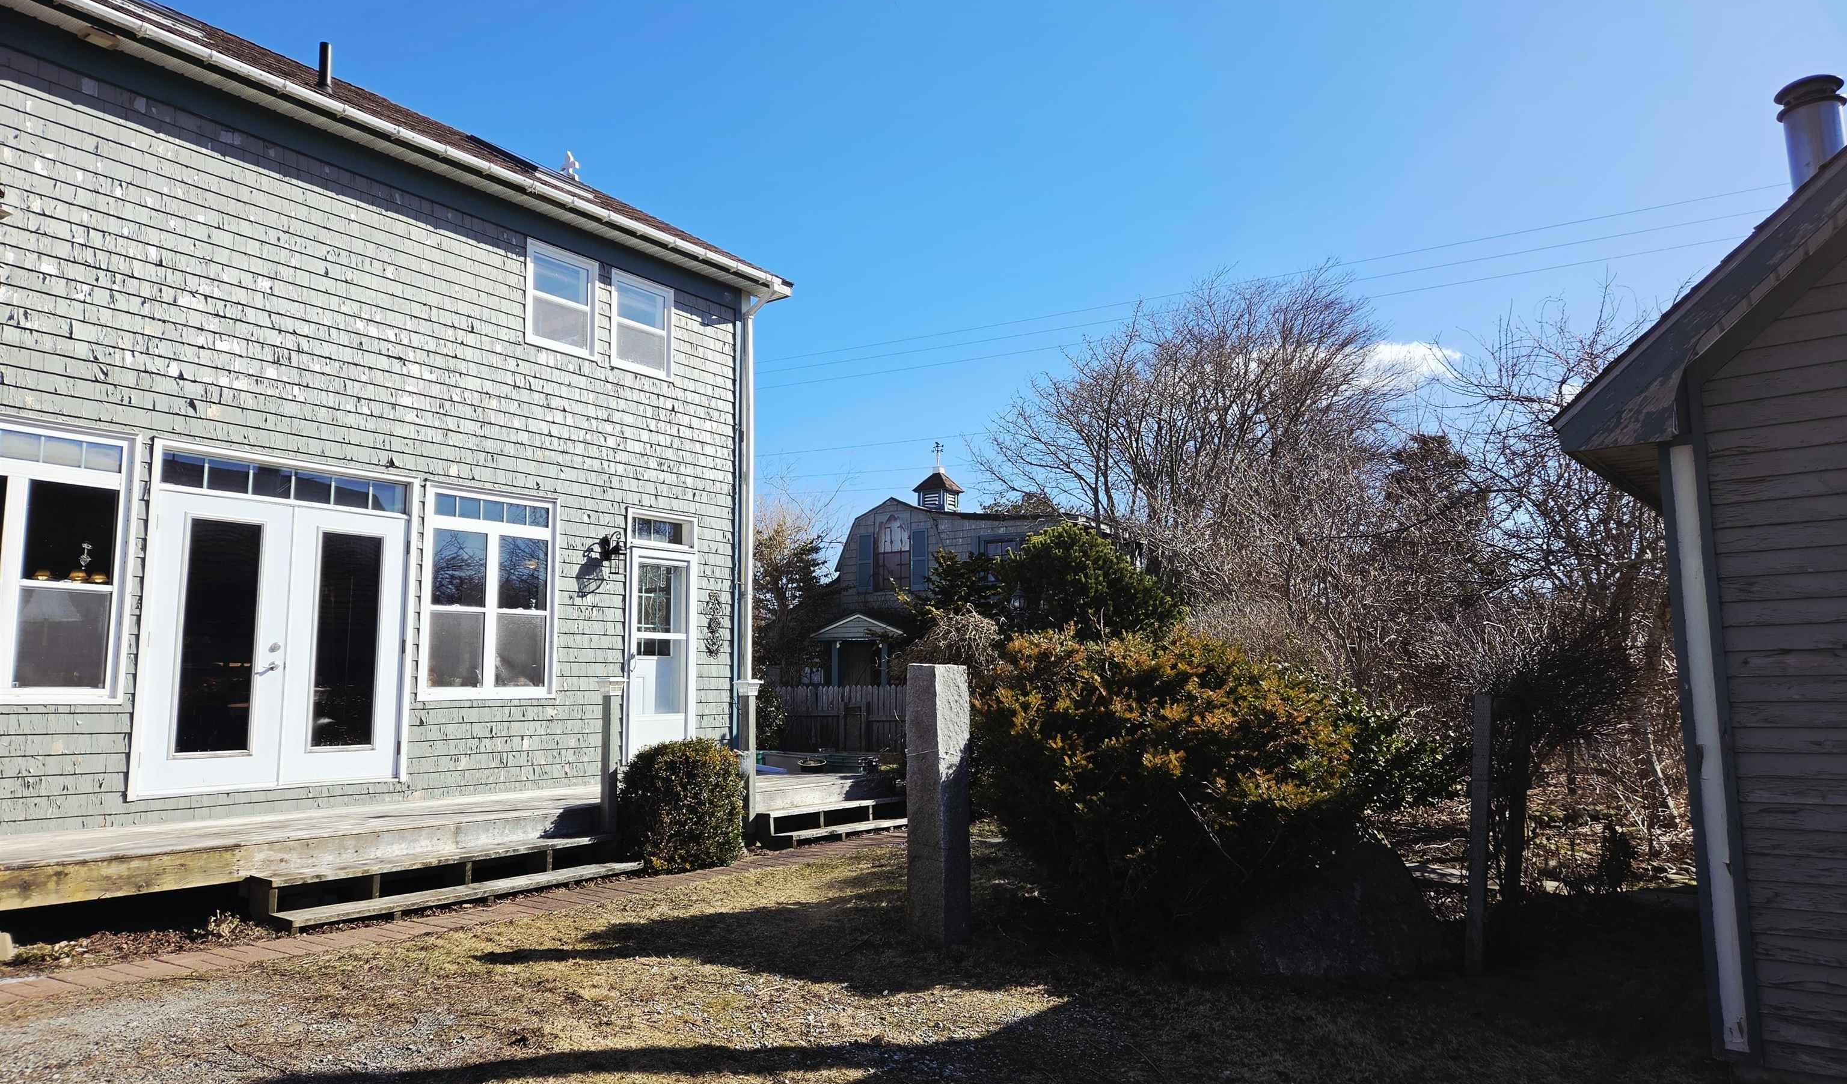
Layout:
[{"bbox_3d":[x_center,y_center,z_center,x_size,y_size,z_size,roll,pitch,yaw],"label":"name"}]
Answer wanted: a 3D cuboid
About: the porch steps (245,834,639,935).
[{"bbox_3d":[-2.804,2.076,7.639,0.490,0.290,2.500,-5,-9,32],"label":"porch steps"}]

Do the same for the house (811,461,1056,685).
[{"bbox_3d":[1.220,1.640,28.200,6.500,7.000,5.800,-5,-9,31],"label":"house"}]

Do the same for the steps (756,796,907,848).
[{"bbox_3d":[-0.695,2.463,10.801,0.480,0.280,1.920,-6,-9,35],"label":"steps"}]

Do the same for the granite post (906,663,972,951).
[{"bbox_3d":[0.082,1.464,6.994,0.260,1.520,0.260,-7,-10,41],"label":"granite post"}]

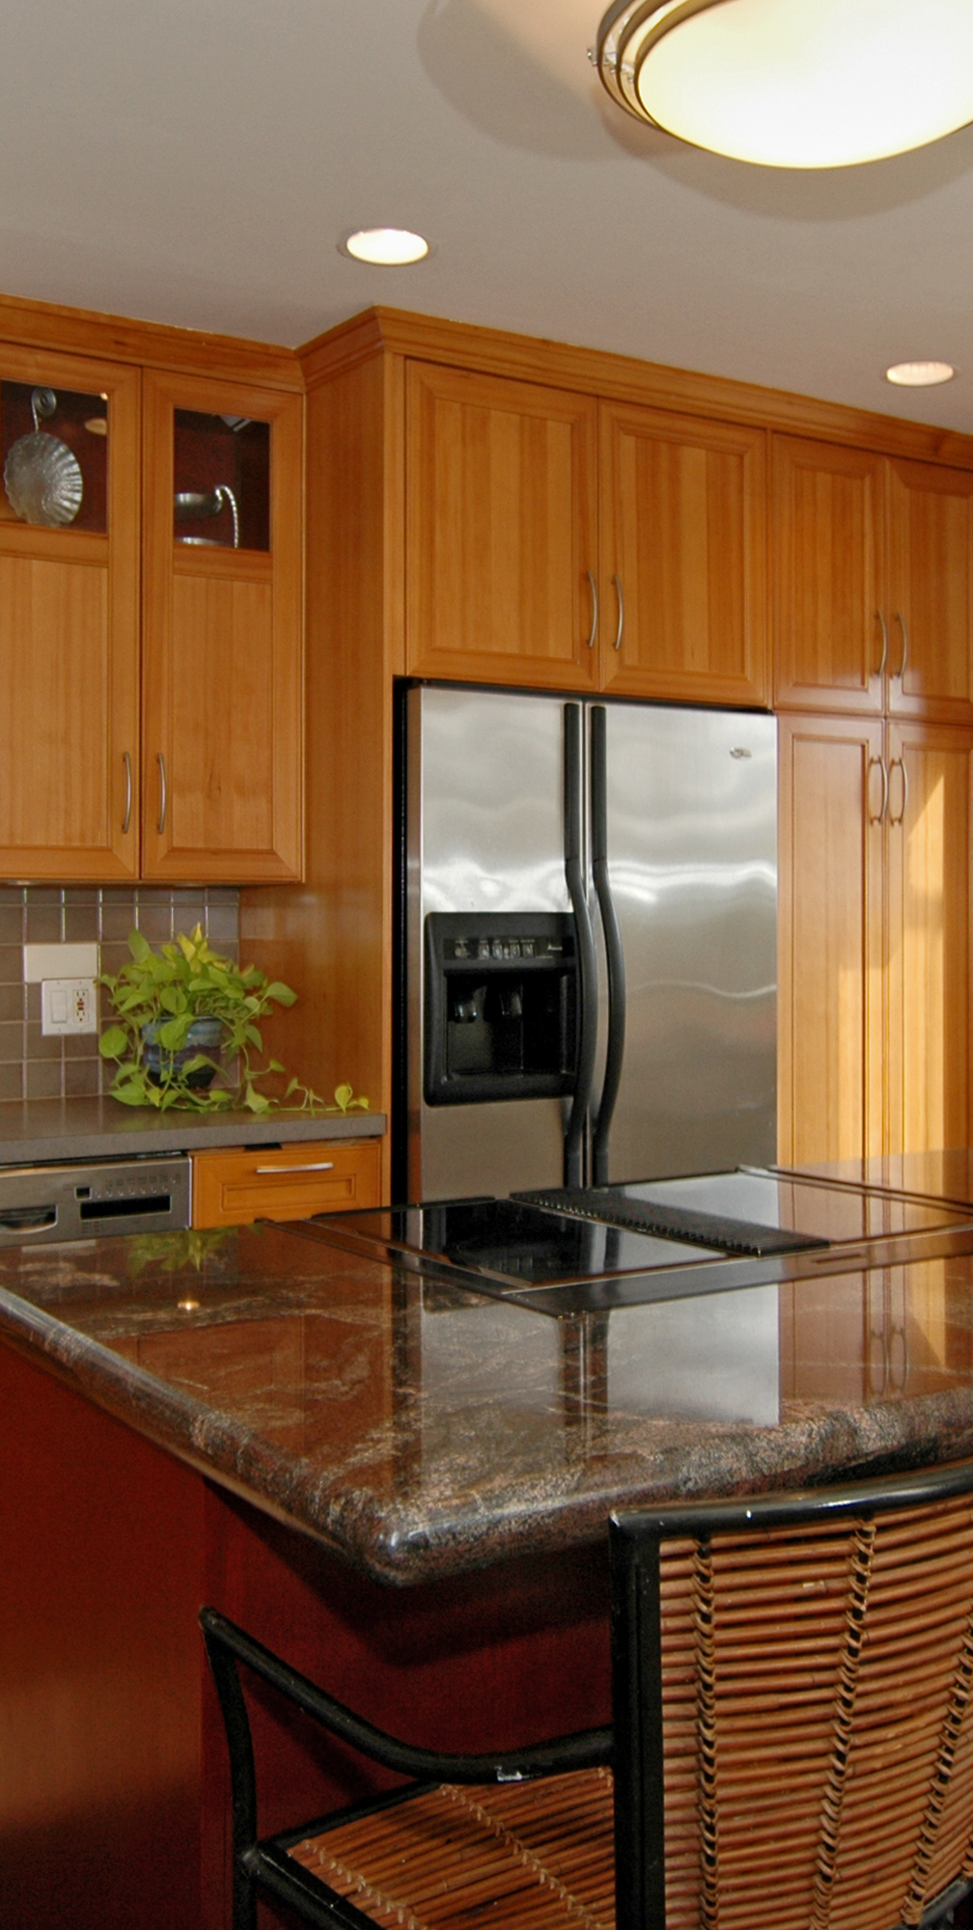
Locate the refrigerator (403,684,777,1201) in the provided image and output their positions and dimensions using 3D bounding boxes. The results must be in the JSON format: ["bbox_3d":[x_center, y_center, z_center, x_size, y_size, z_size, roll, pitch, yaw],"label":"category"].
[{"bbox_3d":[0.077,0.339,3.664,0.891,1.737,0.738,-1,1,-32],"label":"refrigerator"}]

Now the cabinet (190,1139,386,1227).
[{"bbox_3d":[-0.528,0.709,3.381,0.379,0.774,0.629,-1,1,-32],"label":"cabinet"}]

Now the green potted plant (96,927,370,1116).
[{"bbox_3d":[-0.569,0.107,3.400,0.397,0.354,0.407,-1,1,-32],"label":"green potted plant"}]

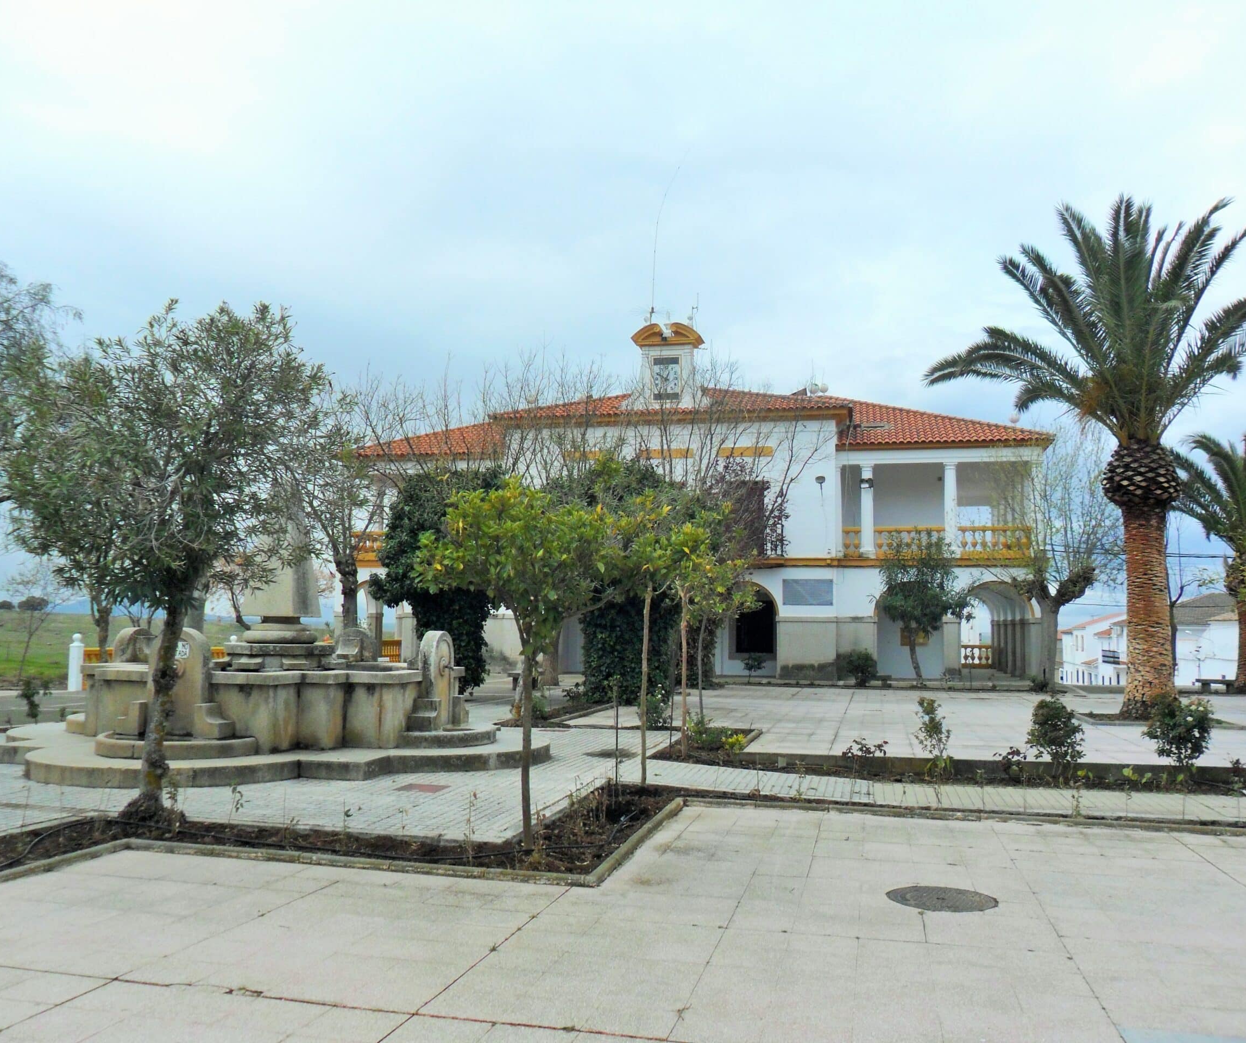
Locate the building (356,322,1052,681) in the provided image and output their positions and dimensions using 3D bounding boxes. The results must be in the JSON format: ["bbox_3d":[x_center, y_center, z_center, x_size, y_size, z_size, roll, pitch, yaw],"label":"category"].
[{"bbox_3d":[2.374,-0.133,37.174,21.200,10.400,12.000,0,-5,12],"label":"building"}]

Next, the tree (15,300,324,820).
[{"bbox_3d":[-3.501,0.240,8.315,2.200,3.960,2.200,0,-5,12],"label":"tree"}]

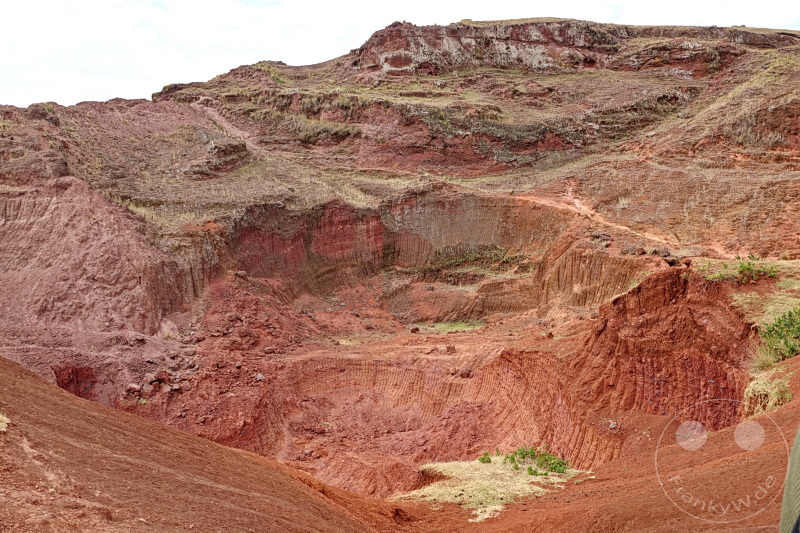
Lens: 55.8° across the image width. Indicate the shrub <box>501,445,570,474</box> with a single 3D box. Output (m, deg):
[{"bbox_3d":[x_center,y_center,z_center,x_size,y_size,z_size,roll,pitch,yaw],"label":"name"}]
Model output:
[{"bbox_3d":[4.036,5.749,22.500,2.000,0.600,1.300,0,6,0],"label":"shrub"}]

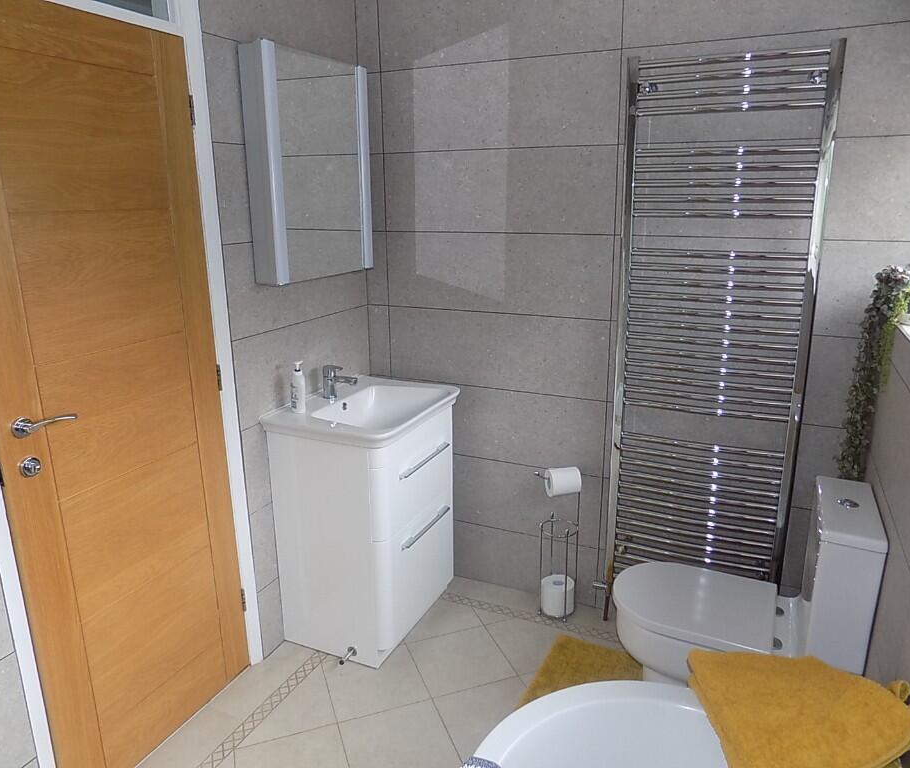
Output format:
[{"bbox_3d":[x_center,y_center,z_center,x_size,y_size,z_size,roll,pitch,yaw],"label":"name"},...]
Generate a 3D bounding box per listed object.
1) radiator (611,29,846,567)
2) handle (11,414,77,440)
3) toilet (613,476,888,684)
[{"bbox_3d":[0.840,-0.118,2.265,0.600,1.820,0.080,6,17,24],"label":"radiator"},{"bbox_3d":[-0.935,0.093,1.557,0.060,0.052,0.132,6,17,24],"label":"handle"},{"bbox_3d":[0.764,0.673,1.891,0.649,0.801,0.392,6,17,24],"label":"toilet"}]

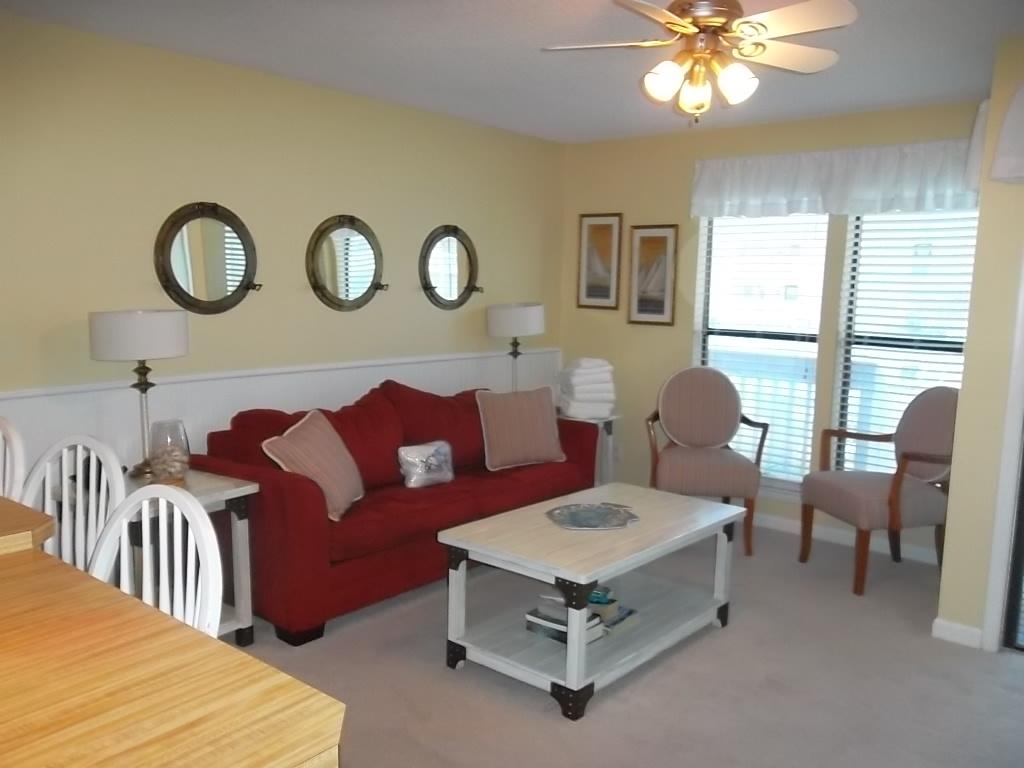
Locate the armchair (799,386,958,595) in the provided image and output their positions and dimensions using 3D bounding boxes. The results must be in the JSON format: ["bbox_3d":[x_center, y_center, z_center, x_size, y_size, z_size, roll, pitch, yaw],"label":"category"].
[{"bbox_3d":[1.873,0.488,3.974,0.658,0.955,0.643,0,8,-12],"label":"armchair"}]

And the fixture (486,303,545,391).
[{"bbox_3d":[0.021,-0.172,5.070,0.360,0.670,0.360,1,7,0],"label":"fixture"}]

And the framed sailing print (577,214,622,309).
[{"bbox_3d":[0.589,-0.830,5.418,0.354,0.632,0.029,8,10,42],"label":"framed sailing print"}]

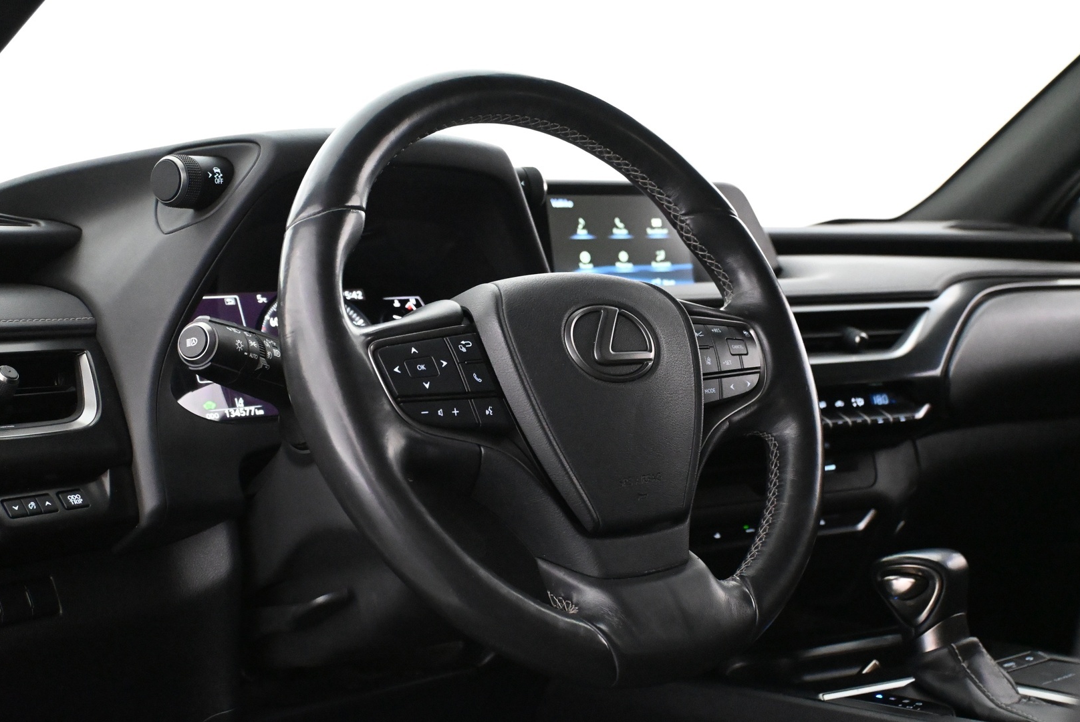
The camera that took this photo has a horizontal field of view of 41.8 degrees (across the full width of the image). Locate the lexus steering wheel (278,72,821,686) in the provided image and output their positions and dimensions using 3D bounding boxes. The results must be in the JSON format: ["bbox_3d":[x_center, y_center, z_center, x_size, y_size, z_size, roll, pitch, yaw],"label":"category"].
[{"bbox_3d":[0.018,0.002,0.805,0.369,0.369,0.080,-3,-20,-39],"label":"lexus steering wheel"}]

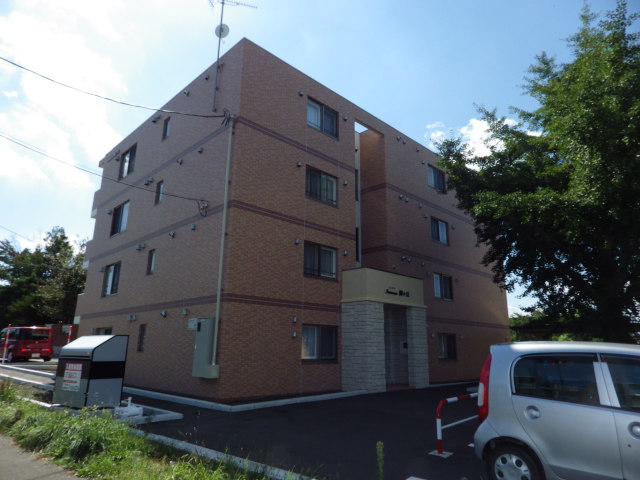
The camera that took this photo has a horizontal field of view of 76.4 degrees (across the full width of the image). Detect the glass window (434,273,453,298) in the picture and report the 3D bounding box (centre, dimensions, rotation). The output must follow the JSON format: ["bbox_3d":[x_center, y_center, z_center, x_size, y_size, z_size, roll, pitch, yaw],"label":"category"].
[{"bbox_3d":[6.074,2.317,20.034,1.673,1.237,0.120,14,-20,-42],"label":"glass window"}]

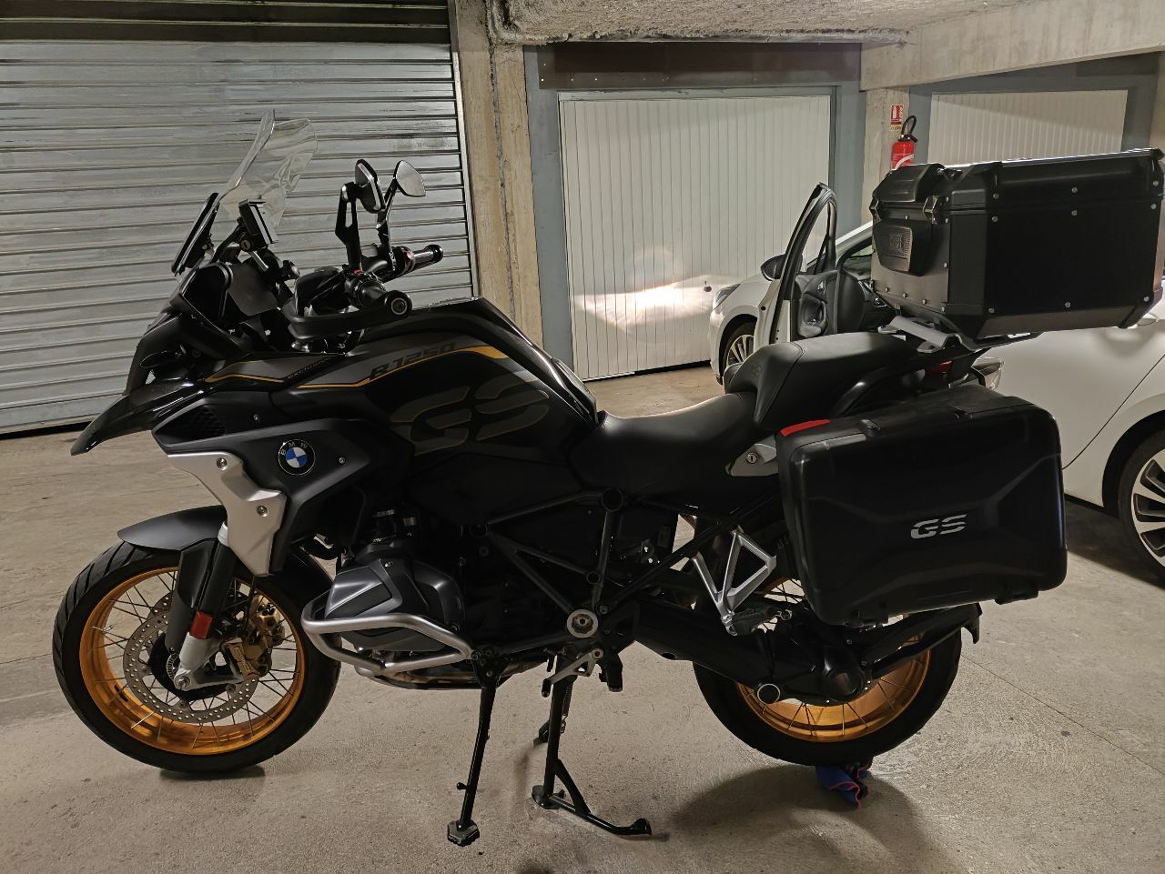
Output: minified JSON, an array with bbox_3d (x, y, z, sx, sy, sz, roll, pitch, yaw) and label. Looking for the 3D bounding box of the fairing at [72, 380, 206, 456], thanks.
[{"bbox_3d":[-0.977,-0.052,1.825,0.360,0.180,0.240,-1,15,1],"label":"fairing"}]

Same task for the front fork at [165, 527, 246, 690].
[{"bbox_3d":[-0.864,0.388,1.852,0.130,0.430,0.100,20,14,-12],"label":"front fork"}]

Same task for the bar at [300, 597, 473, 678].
[{"bbox_3d":[-0.385,0.419,1.667,0.310,0.250,0.270,-1,15,1],"label":"bar"}]

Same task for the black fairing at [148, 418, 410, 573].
[{"bbox_3d":[-0.592,0.121,1.643,0.500,0.340,0.170,-1,15,1],"label":"black fairing"}]

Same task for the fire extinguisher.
[{"bbox_3d":[2.718,-2.362,6.854,0.210,0.680,0.200,-8,16,-17],"label":"fire extinguisher"}]

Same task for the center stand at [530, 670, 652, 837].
[{"bbox_3d":[0.021,0.682,1.969,0.270,0.335,0.410,-1,15,1],"label":"center stand"}]

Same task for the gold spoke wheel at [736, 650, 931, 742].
[{"bbox_3d":[0.587,0.502,1.950,0.455,0.455,0.130,-1,15,1],"label":"gold spoke wheel"}]

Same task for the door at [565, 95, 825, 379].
[{"bbox_3d":[0.987,-1.689,6.692,2.363,2.181,0.060,-8,16,-17],"label":"door"}]

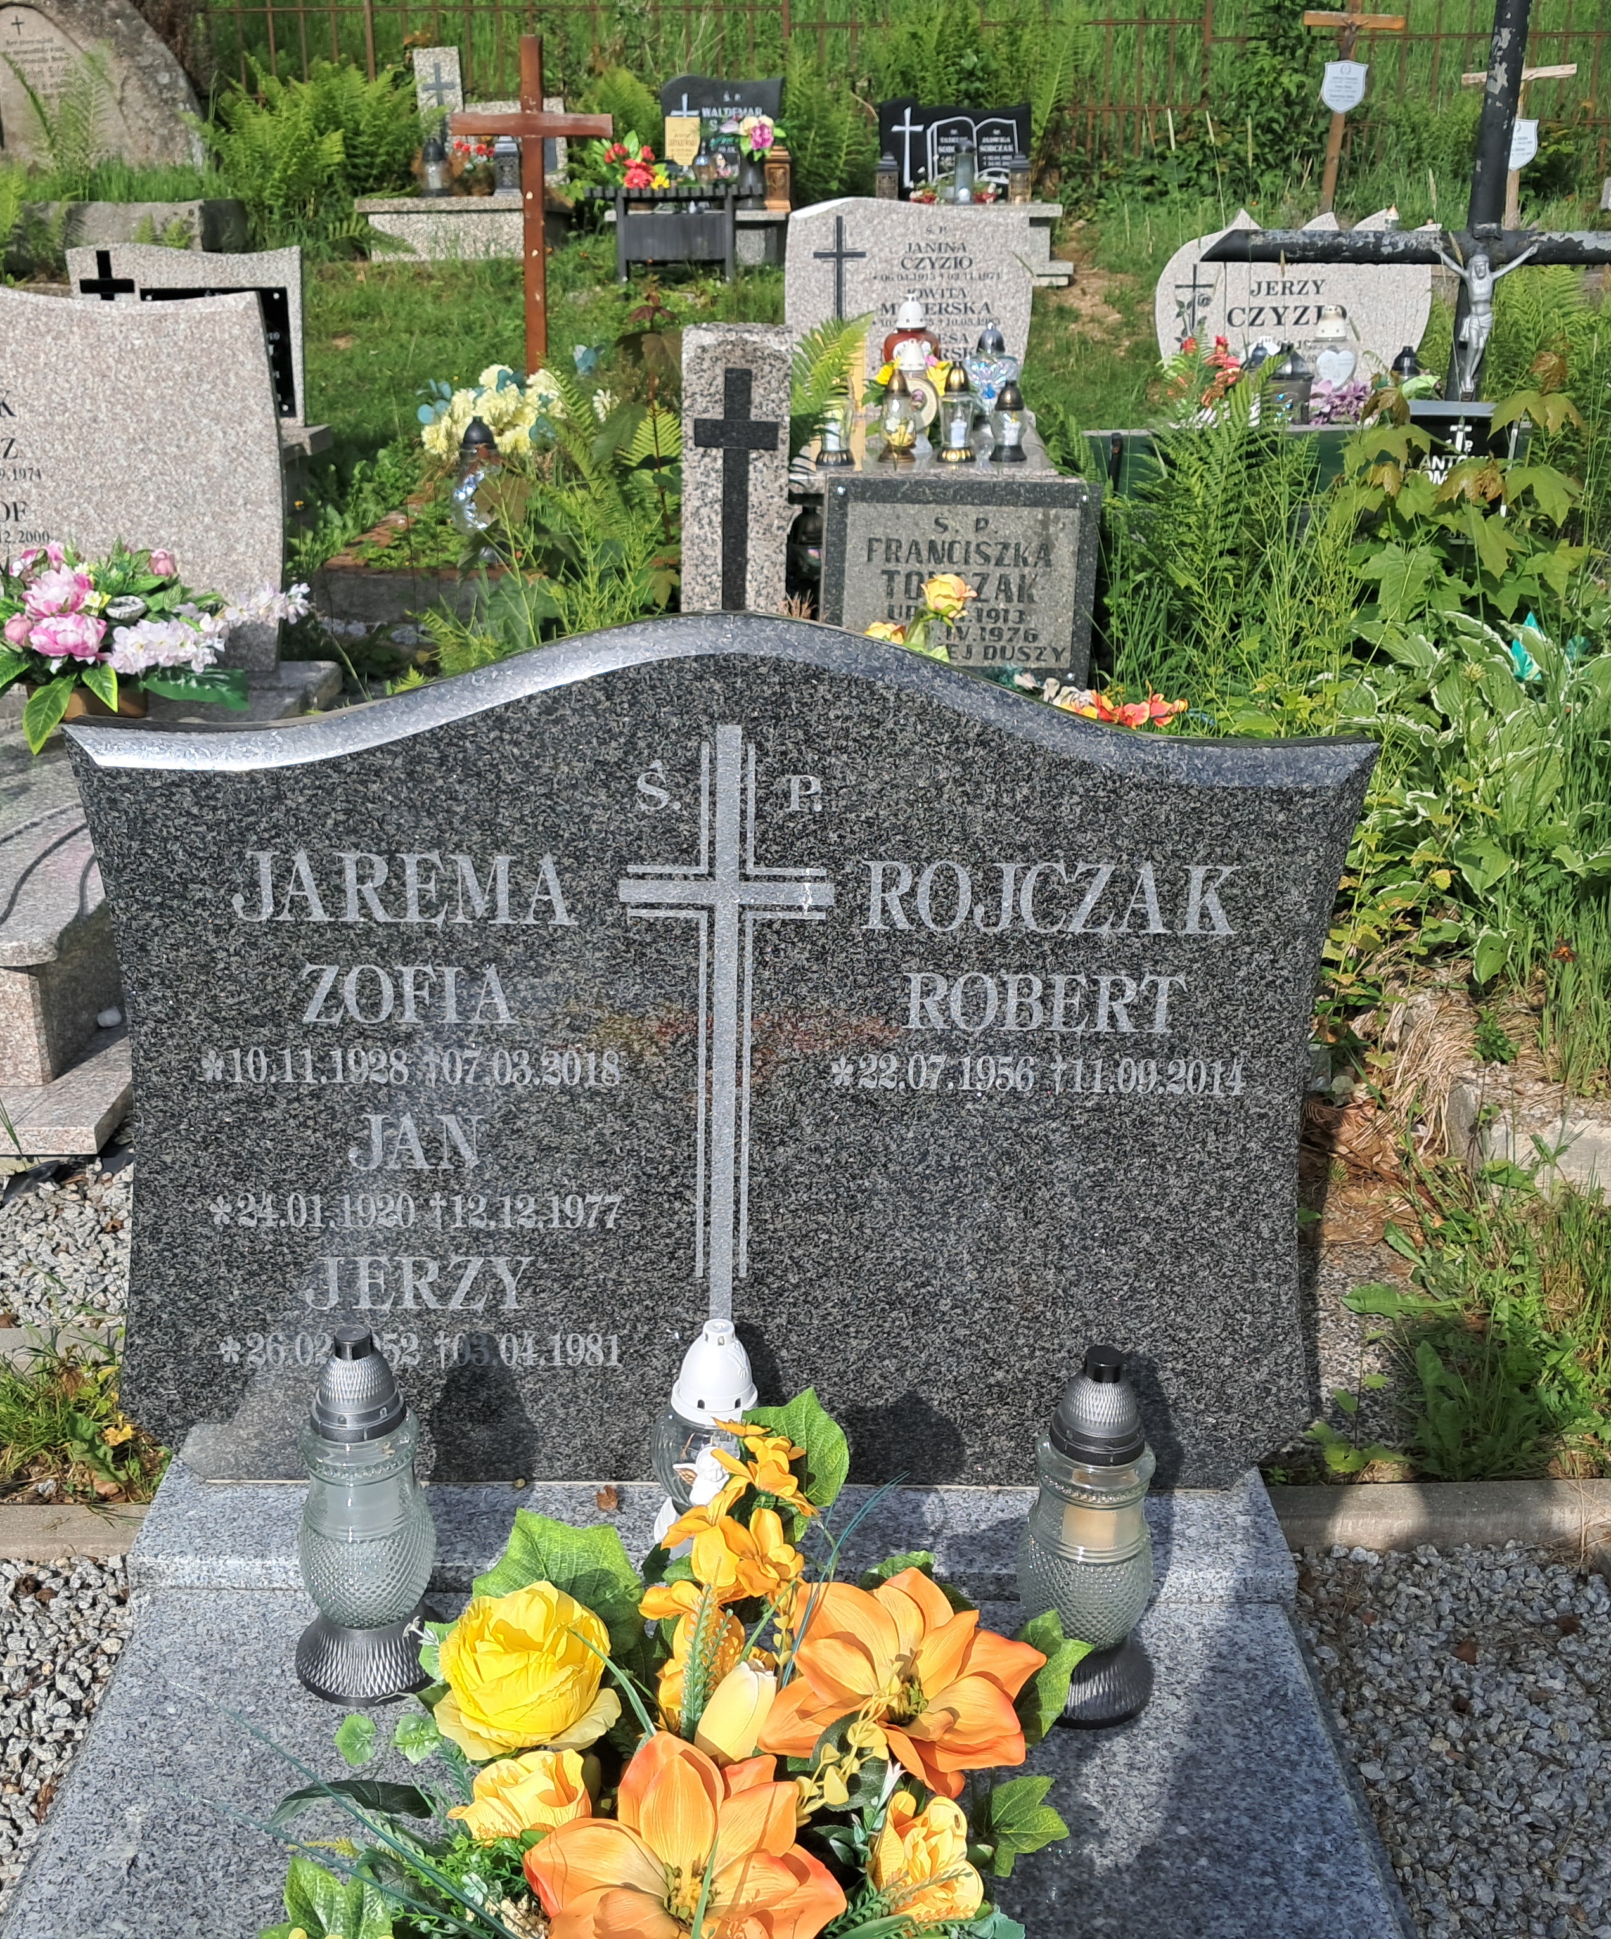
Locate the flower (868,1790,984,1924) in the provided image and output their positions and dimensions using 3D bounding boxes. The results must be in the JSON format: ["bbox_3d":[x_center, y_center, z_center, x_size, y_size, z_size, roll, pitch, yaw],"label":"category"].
[{"bbox_3d":[0.073,0.541,1.230,0.068,0.060,0.075,7,41,-5],"label":"flower"}]

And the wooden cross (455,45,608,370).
[{"bbox_3d":[-0.873,-2.309,6.425,0.515,1.200,0.065,0,17,-1],"label":"wooden cross"}]

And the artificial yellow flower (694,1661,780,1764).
[{"bbox_3d":[-0.047,0.503,1.360,0.055,0.075,0.055,1,19,0],"label":"artificial yellow flower"}]

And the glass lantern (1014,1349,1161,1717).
[{"bbox_3d":[0.209,0.408,1.480,0.099,0.285,0.099,0,21,-2],"label":"glass lantern"}]

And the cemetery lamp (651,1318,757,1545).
[{"bbox_3d":[-0.088,0.421,1.844,0.111,0.210,0.111,0,17,0],"label":"cemetery lamp"}]

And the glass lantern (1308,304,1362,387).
[{"bbox_3d":[1.418,-1.622,5.361,0.140,0.265,0.125,1,17,3],"label":"glass lantern"}]

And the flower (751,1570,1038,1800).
[{"bbox_3d":[0.066,0.487,1.380,0.185,0.125,0.125,-1,19,-6],"label":"flower"}]

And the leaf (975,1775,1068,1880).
[{"bbox_3d":[0.141,0.556,1.310,0.062,0.020,0.066,12,34,-8],"label":"leaf"}]

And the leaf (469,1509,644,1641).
[{"bbox_3d":[-0.172,0.424,1.400,0.115,0.030,0.110,5,39,-4],"label":"leaf"}]

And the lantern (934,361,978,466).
[{"bbox_3d":[0.370,-1.355,4.896,0.098,0.236,0.098,0,17,0],"label":"lantern"}]

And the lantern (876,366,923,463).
[{"bbox_3d":[0.233,-1.375,5.000,0.118,0.240,0.118,1,19,-1],"label":"lantern"}]

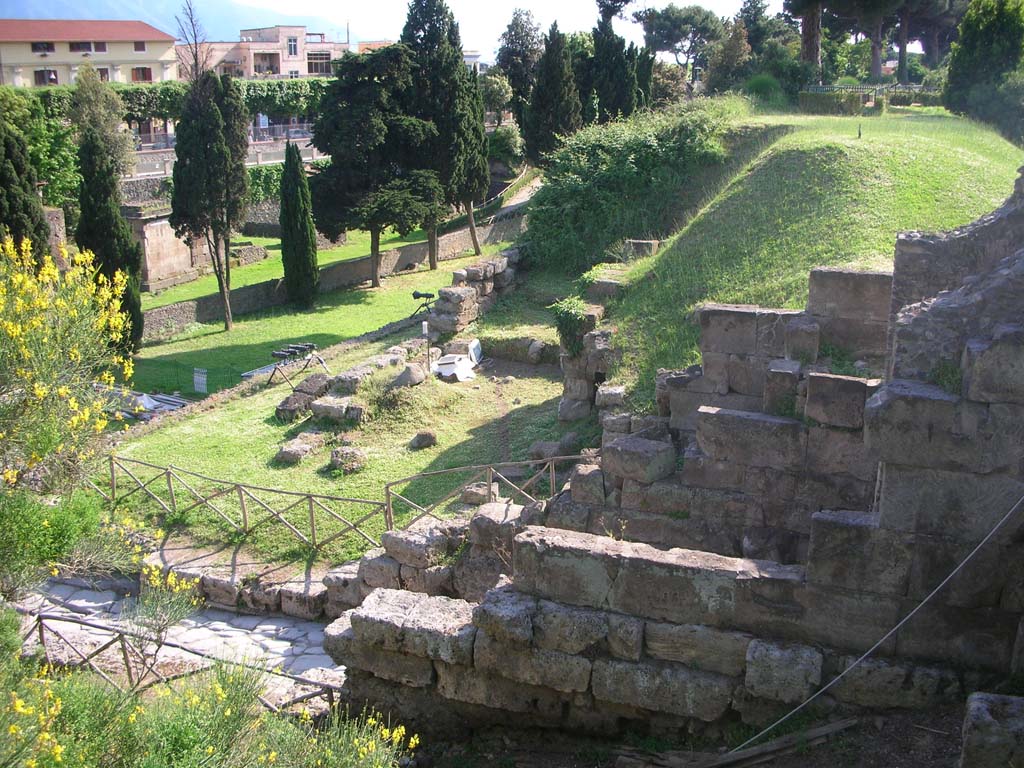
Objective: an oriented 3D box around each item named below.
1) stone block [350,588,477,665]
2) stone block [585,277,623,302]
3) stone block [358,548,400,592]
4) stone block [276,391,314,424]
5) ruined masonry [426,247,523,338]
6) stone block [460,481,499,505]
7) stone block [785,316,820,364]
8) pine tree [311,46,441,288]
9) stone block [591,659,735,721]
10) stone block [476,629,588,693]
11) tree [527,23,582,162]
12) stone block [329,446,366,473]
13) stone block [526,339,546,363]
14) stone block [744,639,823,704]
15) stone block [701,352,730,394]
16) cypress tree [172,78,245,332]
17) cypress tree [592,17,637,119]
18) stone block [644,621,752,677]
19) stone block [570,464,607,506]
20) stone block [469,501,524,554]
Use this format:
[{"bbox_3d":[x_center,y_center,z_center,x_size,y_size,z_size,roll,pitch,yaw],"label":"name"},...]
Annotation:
[{"bbox_3d":[-1.328,3.467,14.817,1.690,0.480,0.840,6,17,19],"label":"stone block"},{"bbox_3d":[2.642,-2.699,29.574,0.883,0.577,0.698,4,17,17],"label":"stone block"},{"bbox_3d":[-2.198,3.166,17.969,0.719,0.564,0.600,6,16,21],"label":"stone block"},{"bbox_3d":[-5.715,0.594,27.392,0.950,0.420,0.900,6,18,19],"label":"stone block"},{"bbox_3d":[-1.190,-3.304,36.623,1.250,2.300,4.400,8,19,27],"label":"ruined masonry"},{"bbox_3d":[-0.689,2.293,22.291,0.800,0.400,0.500,6,18,19],"label":"stone block"},{"bbox_3d":[4.355,-0.646,15.511,0.454,0.523,0.558,4,17,17],"label":"stone block"},{"bbox_3d":[-6.335,-9.889,48.040,5.656,10.871,5.373,-1,16,0],"label":"pine tree"},{"bbox_3d":[1.938,3.732,13.389,1.652,0.558,0.744,4,17,17],"label":"stone block"},{"bbox_3d":[0.394,3.705,14.296,1.676,0.590,0.650,6,17,22],"label":"stone block"},{"bbox_3d":[2.645,-18.517,66.000,3.700,9.400,3.700,0,17,0],"label":"tree"},{"bbox_3d":[-3.651,1.691,23.082,0.700,0.420,0.600,2,17,10],"label":"stone block"},{"bbox_3d":[0.755,-1.032,31.899,0.530,0.688,0.521,4,17,17],"label":"stone block"},{"bbox_3d":[3.442,3.453,12.969,0.915,0.786,0.600,6,17,22],"label":"stone block"},{"bbox_3d":[2.727,-0.191,13.660,0.310,0.550,0.450,6,17,19],"label":"stone block"},{"bbox_3d":[-11.257,-6.748,38.464,2.400,9.400,2.400,-1,17,0],"label":"cypress tree"},{"bbox_3d":[5.867,-17.509,59.501,2.600,7.200,2.600,-1,17,0],"label":"cypress tree"},{"bbox_3d":[2.394,3.187,13.205,1.268,0.518,0.698,4,17,17],"label":"stone block"},{"bbox_3d":[1.268,1.549,16.386,0.497,0.542,0.511,4,17,17],"label":"stone block"},{"bbox_3d":[-0.245,2.327,16.912,0.780,0.530,0.700,5,18,17],"label":"stone block"}]

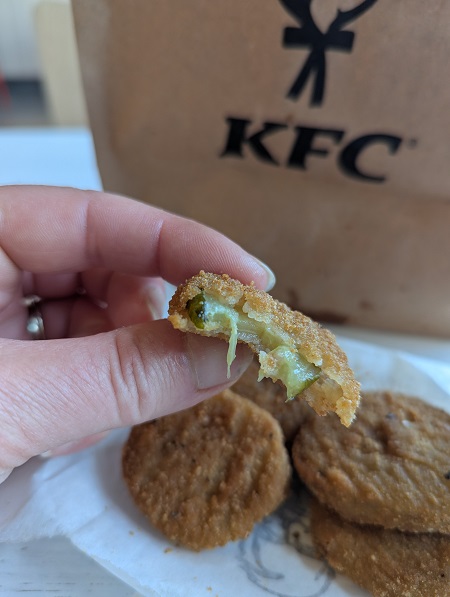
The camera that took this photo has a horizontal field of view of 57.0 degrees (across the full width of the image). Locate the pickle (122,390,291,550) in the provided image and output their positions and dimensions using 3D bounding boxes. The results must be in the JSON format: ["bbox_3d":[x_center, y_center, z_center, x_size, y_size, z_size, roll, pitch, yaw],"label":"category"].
[{"bbox_3d":[-0.006,0.050,0.130,0.052,0.011,0.052,0,39,0],"label":"pickle"}]

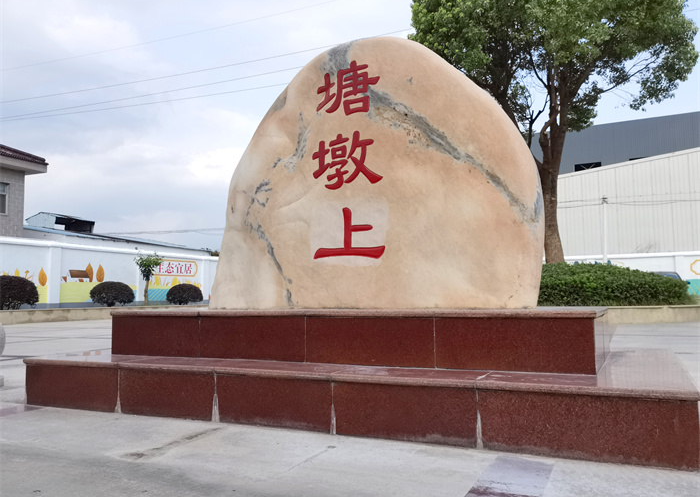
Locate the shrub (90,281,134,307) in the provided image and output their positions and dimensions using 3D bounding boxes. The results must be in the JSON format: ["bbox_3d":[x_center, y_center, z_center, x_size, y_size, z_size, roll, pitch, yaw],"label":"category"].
[{"bbox_3d":[-8.215,1.565,20.300,1.460,0.920,1.460,-3,-5,24],"label":"shrub"}]

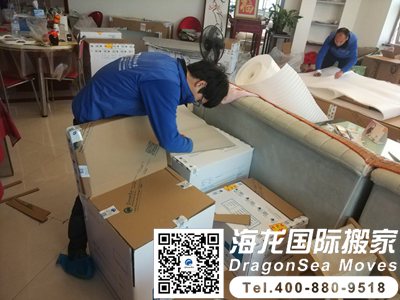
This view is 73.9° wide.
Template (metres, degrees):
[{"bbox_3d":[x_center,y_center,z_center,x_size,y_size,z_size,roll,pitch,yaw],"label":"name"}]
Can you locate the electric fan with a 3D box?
[{"bbox_3d":[0.161,-0.868,3.205,0.400,1.146,0.420,-16,34,-33],"label":"electric fan"}]

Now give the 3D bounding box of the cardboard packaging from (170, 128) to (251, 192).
[{"bbox_3d":[-0.010,0.177,1.892,0.525,0.492,0.470,-17,35,-35],"label":"cardboard packaging"}]

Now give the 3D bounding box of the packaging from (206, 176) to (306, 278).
[{"bbox_3d":[0.284,0.437,1.563,0.416,0.276,0.465,-16,33,-30],"label":"packaging"}]

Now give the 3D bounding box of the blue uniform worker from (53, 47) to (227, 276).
[{"bbox_3d":[-0.324,0.035,1.453,0.920,1.050,0.600,-5,29,-13],"label":"blue uniform worker"}]

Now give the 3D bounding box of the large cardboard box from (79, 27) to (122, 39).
[{"bbox_3d":[-1.672,-1.965,4.531,0.650,0.105,0.580,-5,29,-16],"label":"large cardboard box"}]

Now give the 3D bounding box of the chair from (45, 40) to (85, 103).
[{"bbox_3d":[-1.660,-0.920,3.334,0.480,0.860,0.440,2,28,-4],"label":"chair"}]

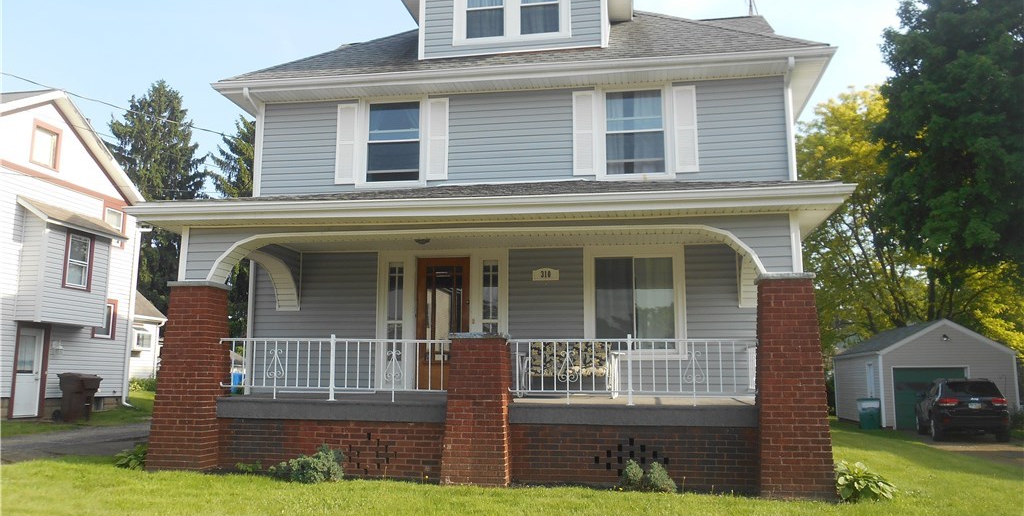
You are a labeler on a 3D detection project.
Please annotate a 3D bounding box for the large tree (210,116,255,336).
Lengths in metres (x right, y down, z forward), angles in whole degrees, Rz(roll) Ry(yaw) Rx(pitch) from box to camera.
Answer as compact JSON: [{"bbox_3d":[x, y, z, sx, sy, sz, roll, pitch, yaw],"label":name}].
[{"bbox_3d":[-13.057,-0.069,36.635,5.300,14.240,5.300,-1,-9,9],"label":"large tree"}]

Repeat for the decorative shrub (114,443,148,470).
[{"bbox_3d":[-4.842,2.518,9.912,0.620,0.380,0.600,-1,-9,9],"label":"decorative shrub"}]

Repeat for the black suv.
[{"bbox_3d":[13.960,4.720,24.060,1.950,1.770,4.820,-3,-10,19],"label":"black suv"}]

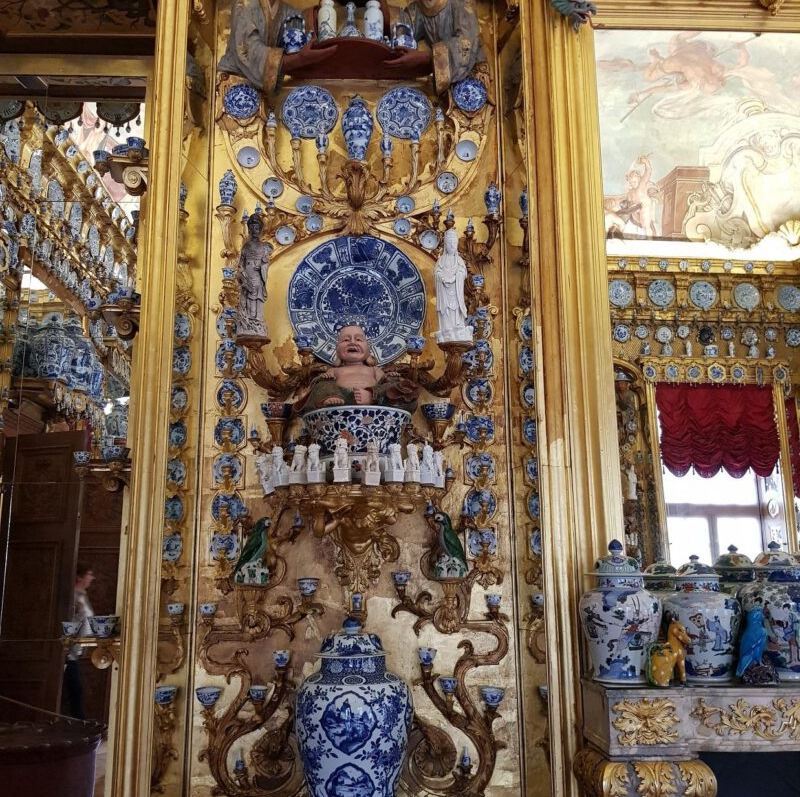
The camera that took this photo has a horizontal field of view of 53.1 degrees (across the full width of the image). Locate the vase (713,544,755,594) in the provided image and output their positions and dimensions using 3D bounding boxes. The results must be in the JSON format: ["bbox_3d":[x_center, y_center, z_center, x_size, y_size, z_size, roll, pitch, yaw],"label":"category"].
[{"bbox_3d":[1.143,0.698,2.715,0.236,0.395,0.236,0,-11,-2],"label":"vase"}]

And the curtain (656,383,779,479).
[{"bbox_3d":[3.640,0.376,9.200,1.290,1.090,0.150,0,-11,-2],"label":"curtain"}]

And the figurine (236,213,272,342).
[{"bbox_3d":[-0.490,-0.419,2.722,0.113,0.437,0.096,1,-12,-10],"label":"figurine"}]

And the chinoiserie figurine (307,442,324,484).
[{"bbox_3d":[-0.254,0.198,2.439,0.040,0.115,0.048,-6,-12,25],"label":"chinoiserie figurine"}]

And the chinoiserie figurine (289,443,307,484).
[{"bbox_3d":[-0.311,0.204,2.466,0.040,0.115,0.048,-8,-14,35],"label":"chinoiserie figurine"}]

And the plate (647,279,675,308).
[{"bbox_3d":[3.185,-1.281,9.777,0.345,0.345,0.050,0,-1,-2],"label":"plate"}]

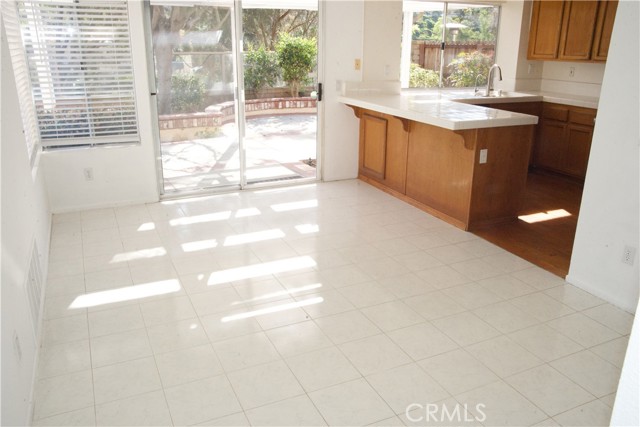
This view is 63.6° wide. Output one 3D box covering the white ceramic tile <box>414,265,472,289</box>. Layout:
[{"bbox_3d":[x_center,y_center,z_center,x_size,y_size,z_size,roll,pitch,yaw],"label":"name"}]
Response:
[{"bbox_3d":[0.869,0.456,3.645,0.302,0.010,0.302,-8,20,-23],"label":"white ceramic tile"}]

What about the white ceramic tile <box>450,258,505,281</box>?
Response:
[{"bbox_3d":[1.147,0.416,3.765,0.302,0.010,0.302,-8,20,-23],"label":"white ceramic tile"}]

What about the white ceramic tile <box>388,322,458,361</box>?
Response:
[{"bbox_3d":[0.561,0.701,2.842,0.300,0.010,0.300,-8,20,-23],"label":"white ceramic tile"}]

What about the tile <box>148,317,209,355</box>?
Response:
[{"bbox_3d":[-0.793,0.682,2.881,0.300,0.010,0.300,-8,20,-23],"label":"tile"}]

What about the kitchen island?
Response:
[{"bbox_3d":[1.050,-0.610,5.199,0.898,0.940,1.933,-8,20,-24],"label":"kitchen island"}]

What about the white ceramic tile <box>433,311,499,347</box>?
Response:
[{"bbox_3d":[0.825,0.654,2.937,0.297,0.010,0.297,-8,20,-24],"label":"white ceramic tile"}]

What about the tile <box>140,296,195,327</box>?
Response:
[{"bbox_3d":[-0.923,0.606,3.188,0.302,0.010,0.302,-8,20,-23],"label":"tile"}]

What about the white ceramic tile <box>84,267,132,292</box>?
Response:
[{"bbox_3d":[-1.427,0.449,3.485,0.297,0.010,0.297,-8,20,-24],"label":"white ceramic tile"}]

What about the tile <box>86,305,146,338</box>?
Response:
[{"bbox_3d":[-1.194,0.632,3.028,0.300,0.010,0.300,-8,20,-24],"label":"tile"}]

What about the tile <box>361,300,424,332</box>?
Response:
[{"bbox_3d":[0.432,0.613,3.099,0.300,0.010,0.300,-8,20,-23],"label":"tile"}]

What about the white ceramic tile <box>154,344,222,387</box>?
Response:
[{"bbox_3d":[-0.667,0.770,2.623,0.300,0.010,0.300,-8,20,-23],"label":"white ceramic tile"}]

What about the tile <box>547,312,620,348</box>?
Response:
[{"bbox_3d":[1.526,0.678,2.974,0.302,0.010,0.302,-8,20,-23],"label":"tile"}]

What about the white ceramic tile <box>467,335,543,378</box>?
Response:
[{"bbox_3d":[0.971,0.758,2.734,0.302,0.010,0.302,-8,20,-23],"label":"white ceramic tile"}]

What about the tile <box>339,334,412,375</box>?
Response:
[{"bbox_3d":[0.283,0.731,2.697,0.297,0.010,0.297,-8,20,-24],"label":"tile"}]

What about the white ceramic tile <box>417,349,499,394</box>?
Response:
[{"bbox_3d":[0.690,0.792,2.584,0.300,0.010,0.300,-8,20,-24],"label":"white ceramic tile"}]

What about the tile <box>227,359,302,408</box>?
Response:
[{"bbox_3d":[-0.266,0.829,2.518,0.302,0.010,0.302,-8,20,-23],"label":"tile"}]

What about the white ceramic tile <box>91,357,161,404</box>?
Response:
[{"bbox_3d":[-0.941,0.809,2.505,0.300,0.010,0.300,-8,20,-23],"label":"white ceramic tile"}]

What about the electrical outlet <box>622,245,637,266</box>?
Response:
[{"bbox_3d":[1.847,0.253,3.081,0.008,0.115,0.071,-8,20,-23],"label":"electrical outlet"}]

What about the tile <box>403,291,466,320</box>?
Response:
[{"bbox_3d":[0.708,0.573,3.222,0.300,0.010,0.300,-8,20,-23],"label":"tile"}]

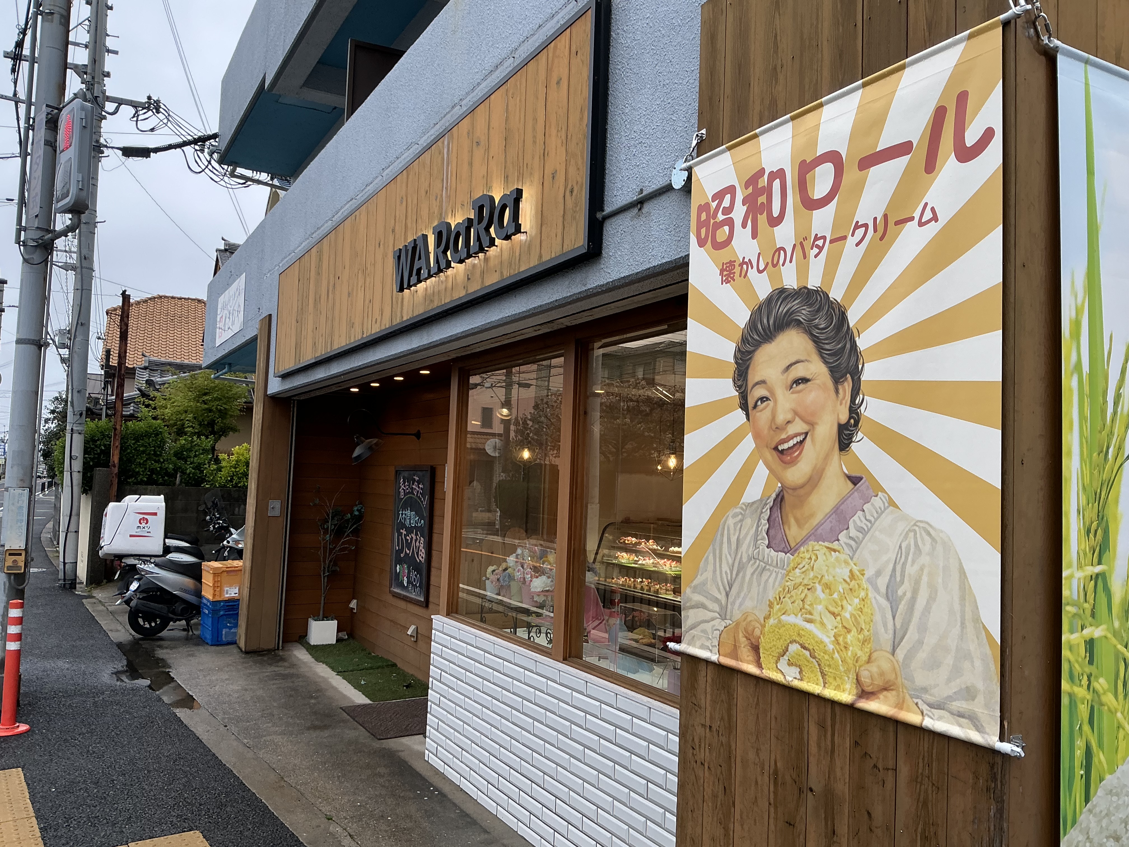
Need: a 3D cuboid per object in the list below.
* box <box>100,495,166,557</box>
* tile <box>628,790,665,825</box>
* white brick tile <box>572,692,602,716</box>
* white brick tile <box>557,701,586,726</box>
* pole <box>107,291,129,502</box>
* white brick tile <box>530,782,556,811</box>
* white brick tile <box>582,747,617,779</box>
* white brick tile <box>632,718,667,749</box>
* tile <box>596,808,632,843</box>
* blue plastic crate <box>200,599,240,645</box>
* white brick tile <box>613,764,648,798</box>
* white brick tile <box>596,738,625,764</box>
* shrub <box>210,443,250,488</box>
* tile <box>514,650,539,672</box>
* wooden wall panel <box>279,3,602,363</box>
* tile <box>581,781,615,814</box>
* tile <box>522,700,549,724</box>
[{"bbox_3d":[-4.800,1.137,10.150,0.585,0.640,0.500,4,-4,-29],"label":"box"},{"bbox_3d":[0.311,1.437,3.401,0.020,0.067,0.228,4,-4,-29],"label":"tile"},{"bbox_3d":[0.096,1.196,3.891,0.014,0.062,0.228,4,-4,-29],"label":"white brick tile"},{"bbox_3d":[0.032,1.243,3.897,0.014,0.061,0.226,4,-4,-29],"label":"white brick tile"},{"bbox_3d":[-6.230,0.178,12.738,0.110,4.010,0.110,4,-5,-29],"label":"pole"},{"bbox_3d":[-0.097,1.665,4.071,0.014,0.061,0.226,4,-4,-29],"label":"white brick tile"},{"bbox_3d":[0.145,1.403,3.775,0.014,0.062,0.228,4,-4,-29],"label":"white brick tile"},{"bbox_3d":[0.315,1.151,3.398,0.014,0.061,0.226,4,-4,-29],"label":"white brick tile"},{"bbox_3d":[0.194,1.609,3.658,0.014,0.062,0.228,4,-4,-29],"label":"tile"},{"bbox_3d":[-3.369,1.940,9.108,0.366,0.410,0.530,4,-4,-29],"label":"blue plastic crate"},{"bbox_3d":[0.257,1.373,3.506,0.020,0.067,0.228,4,-4,-29],"label":"white brick tile"},{"bbox_3d":[0.204,1.308,3.611,0.020,0.067,0.228,4,-4,-29],"label":"white brick tile"},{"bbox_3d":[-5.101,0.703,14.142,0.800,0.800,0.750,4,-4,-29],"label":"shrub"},{"bbox_3d":[-0.188,1.148,4.408,0.014,0.062,0.228,4,-4,-29],"label":"tile"},{"bbox_3d":[-1.214,-1.006,5.837,0.060,0.912,5.441,4,-4,-29],"label":"wooden wall panel"},{"bbox_3d":[0.140,1.542,3.741,0.015,0.063,0.228,4,-4,-29],"label":"tile"},{"bbox_3d":[-0.139,1.325,4.195,0.014,0.061,0.226,4,-4,-29],"label":"tile"}]

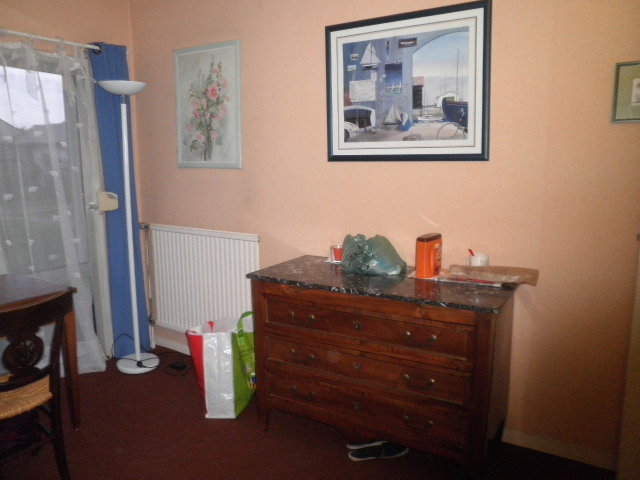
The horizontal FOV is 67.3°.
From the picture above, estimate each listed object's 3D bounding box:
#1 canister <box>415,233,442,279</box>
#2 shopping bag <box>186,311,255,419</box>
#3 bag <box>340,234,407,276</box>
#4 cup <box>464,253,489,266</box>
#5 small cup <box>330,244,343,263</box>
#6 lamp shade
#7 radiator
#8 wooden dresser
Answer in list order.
[{"bbox_3d":[0.530,0.075,2.334,0.150,0.193,0.078,-7,12,-37],"label":"canister"},{"bbox_3d":[-0.526,0.684,2.777,0.215,0.510,0.390,2,9,10],"label":"shopping bag"},{"bbox_3d":[0.271,0.068,2.401,0.300,0.185,0.160,3,10,18],"label":"bag"},{"bbox_3d":[0.732,0.129,2.241,0.111,0.100,0.083,3,10,18],"label":"cup"},{"bbox_3d":[0.097,0.080,2.631,0.075,0.088,0.075,0,9,0],"label":"small cup"},{"bbox_3d":[-1.257,-0.961,3.059,0.305,0.085,0.305,5,11,30],"label":"lamp shade"},{"bbox_3d":[-0.768,0.284,3.194,0.881,0.694,0.085,5,11,30],"label":"radiator"},{"bbox_3d":[0.286,0.588,2.367,1.167,0.830,0.525,5,11,29],"label":"wooden dresser"}]

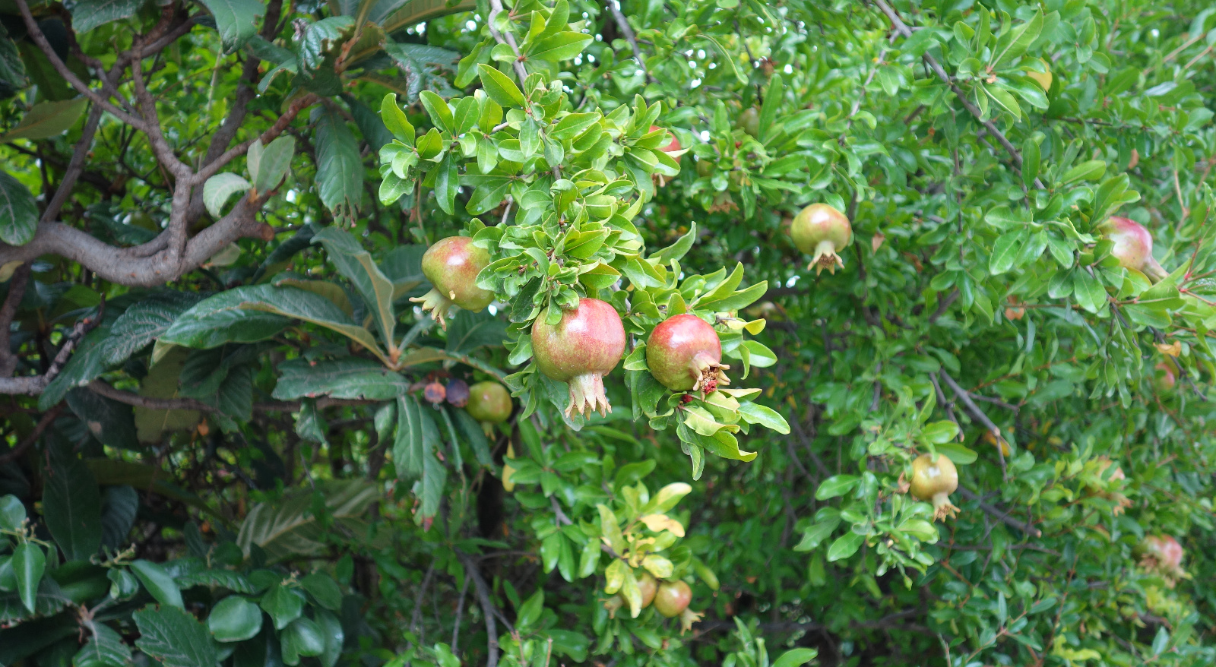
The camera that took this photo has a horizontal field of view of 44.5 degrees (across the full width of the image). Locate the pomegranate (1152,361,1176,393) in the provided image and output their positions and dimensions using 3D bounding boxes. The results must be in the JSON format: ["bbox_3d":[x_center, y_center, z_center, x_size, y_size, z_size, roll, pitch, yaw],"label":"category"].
[{"bbox_3d":[0.821,0.066,2.200,0.044,0.048,0.044,0,0,0],"label":"pomegranate"}]

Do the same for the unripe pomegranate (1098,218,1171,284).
[{"bbox_3d":[0.565,-0.091,1.600,0.092,0.055,0.055,43,0,12],"label":"unripe pomegranate"}]

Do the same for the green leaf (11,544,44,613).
[{"bbox_3d":[-0.579,0.244,1.480,0.033,0.071,0.014,-6,-11,-1],"label":"green leaf"}]

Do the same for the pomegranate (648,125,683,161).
[{"bbox_3d":[0.050,-0.186,1.550,0.058,0.066,0.058,0,0,0],"label":"pomegranate"}]

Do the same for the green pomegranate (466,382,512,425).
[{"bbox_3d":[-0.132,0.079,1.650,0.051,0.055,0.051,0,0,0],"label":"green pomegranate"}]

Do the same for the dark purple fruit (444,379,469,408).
[{"bbox_3d":[-0.157,0.062,1.550,0.025,0.029,0.025,0,-3,0],"label":"dark purple fruit"}]

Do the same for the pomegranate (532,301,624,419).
[{"bbox_3d":[-0.025,0.021,1.270,0.080,0.101,0.080,0,0,0],"label":"pomegranate"}]

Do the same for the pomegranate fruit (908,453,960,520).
[{"bbox_3d":[0.408,0.189,1.850,0.064,0.083,0.064,-13,-12,0],"label":"pomegranate fruit"}]

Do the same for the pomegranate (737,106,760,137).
[{"bbox_3d":[0.183,-0.270,1.900,0.034,0.042,0.034,0,0,0],"label":"pomegranate"}]

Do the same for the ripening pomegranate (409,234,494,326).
[{"bbox_3d":[-0.136,-0.047,1.320,0.069,0.083,0.069,36,-21,0],"label":"ripening pomegranate"}]

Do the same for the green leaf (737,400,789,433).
[{"bbox_3d":[0.131,0.070,1.250,0.051,0.020,0.011,24,-28,11],"label":"green leaf"}]

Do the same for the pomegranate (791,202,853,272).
[{"bbox_3d":[0.247,-0.110,1.720,0.070,0.081,0.070,0,0,0],"label":"pomegranate"}]

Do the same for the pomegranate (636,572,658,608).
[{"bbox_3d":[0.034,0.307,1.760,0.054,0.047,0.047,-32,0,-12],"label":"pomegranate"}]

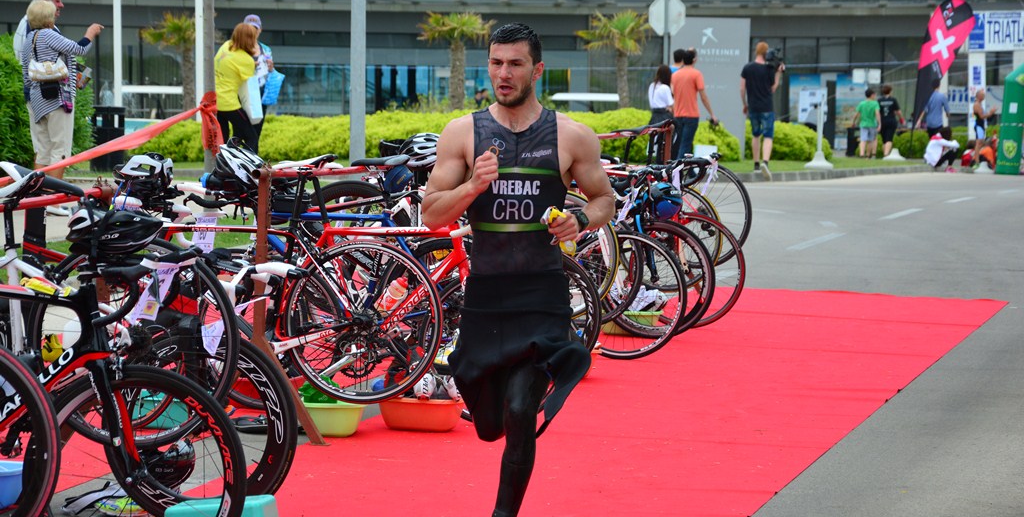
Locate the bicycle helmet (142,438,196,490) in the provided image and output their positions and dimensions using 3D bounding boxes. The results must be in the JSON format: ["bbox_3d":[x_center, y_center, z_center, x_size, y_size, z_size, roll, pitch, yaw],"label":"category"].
[{"bbox_3d":[-1.252,0.742,12.300,0.280,0.190,0.210,3,4,41],"label":"bicycle helmet"}]

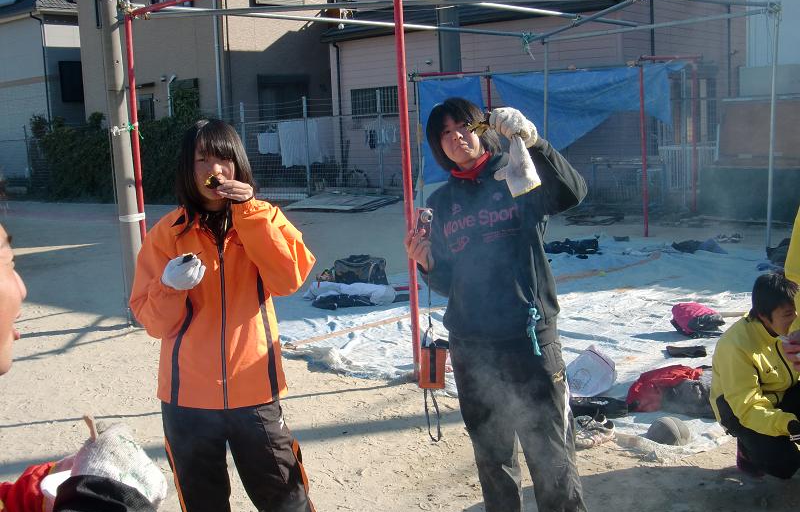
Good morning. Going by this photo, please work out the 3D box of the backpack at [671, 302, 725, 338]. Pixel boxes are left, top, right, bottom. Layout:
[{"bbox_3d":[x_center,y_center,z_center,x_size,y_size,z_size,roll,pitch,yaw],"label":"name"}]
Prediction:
[{"bbox_3d":[2.105,0.431,6.131,0.360,0.185,0.280,-2,8,0],"label":"backpack"}]

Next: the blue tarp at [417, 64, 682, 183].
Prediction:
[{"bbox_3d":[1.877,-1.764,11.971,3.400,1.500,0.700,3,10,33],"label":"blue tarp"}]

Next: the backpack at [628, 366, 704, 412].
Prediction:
[{"bbox_3d":[1.405,0.682,4.597,0.400,0.195,0.270,-3,8,-5],"label":"backpack"}]

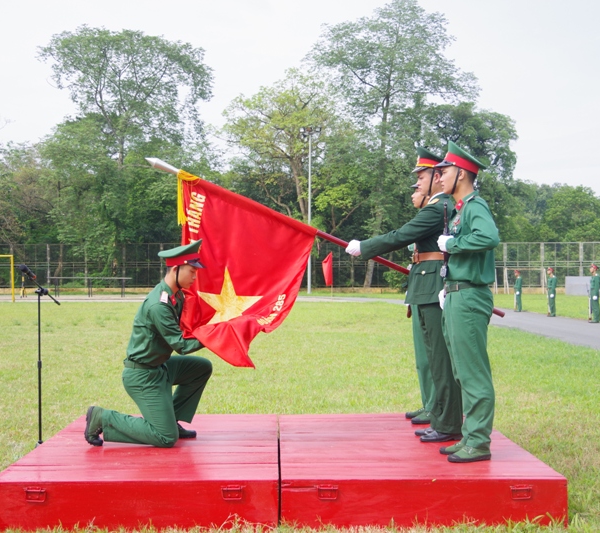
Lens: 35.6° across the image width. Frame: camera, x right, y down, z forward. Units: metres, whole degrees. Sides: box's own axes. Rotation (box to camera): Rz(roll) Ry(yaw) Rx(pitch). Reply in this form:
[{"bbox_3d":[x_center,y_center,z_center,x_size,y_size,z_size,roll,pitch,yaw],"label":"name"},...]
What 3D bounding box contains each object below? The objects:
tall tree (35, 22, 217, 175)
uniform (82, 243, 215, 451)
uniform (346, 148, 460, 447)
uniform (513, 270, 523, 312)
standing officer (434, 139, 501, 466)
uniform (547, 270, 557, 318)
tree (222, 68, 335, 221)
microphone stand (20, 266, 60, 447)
[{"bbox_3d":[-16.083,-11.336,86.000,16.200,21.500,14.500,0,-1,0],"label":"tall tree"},{"bbox_3d":[-0.930,0.473,5.813,0.770,1.258,0.500,0,-1,0],"label":"uniform"},{"bbox_3d":[0.673,0.175,5.950,0.750,1.860,0.560,0,-1,-2],"label":"uniform"},{"bbox_3d":[9.103,1.032,39.000,0.360,1.750,0.500,0,-1,0],"label":"uniform"},{"bbox_3d":[0.963,0.187,5.327,0.380,1.812,0.520,0,-1,-2],"label":"standing officer"},{"bbox_3d":[8.986,0.928,33.300,0.360,1.740,0.500,0,-1,0],"label":"uniform"},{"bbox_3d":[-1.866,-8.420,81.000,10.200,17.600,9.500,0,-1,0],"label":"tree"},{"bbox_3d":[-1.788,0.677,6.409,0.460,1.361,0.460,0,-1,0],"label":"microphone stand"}]

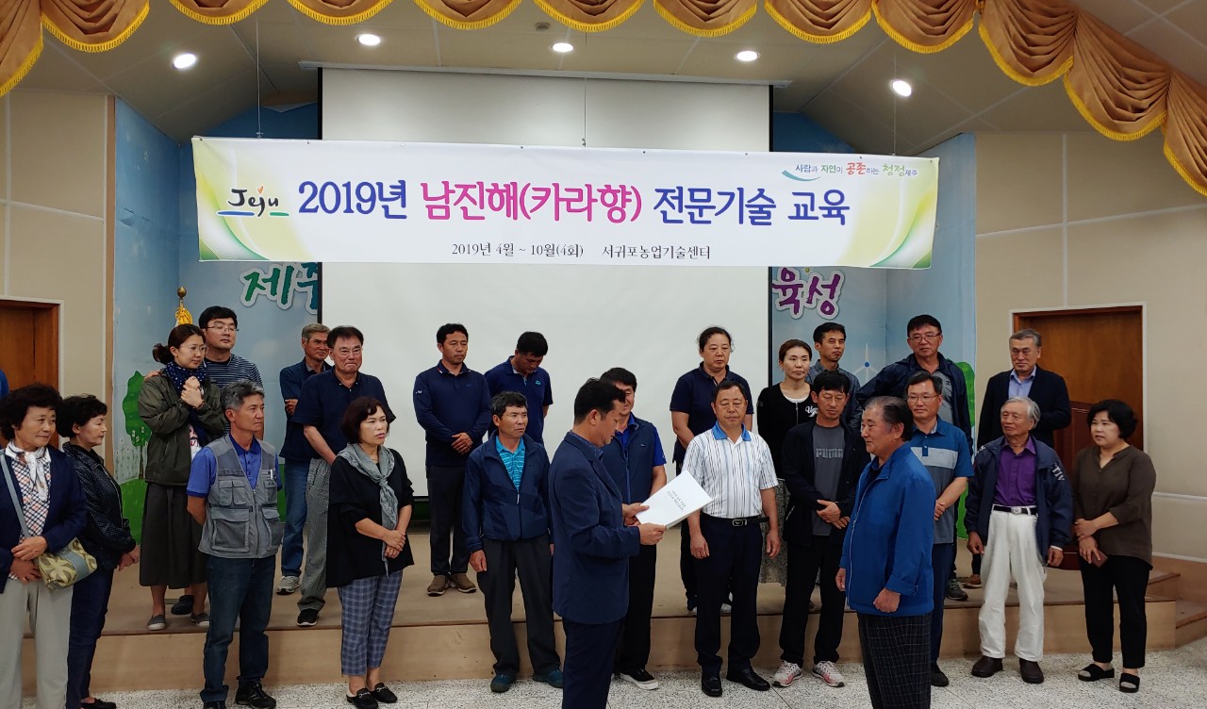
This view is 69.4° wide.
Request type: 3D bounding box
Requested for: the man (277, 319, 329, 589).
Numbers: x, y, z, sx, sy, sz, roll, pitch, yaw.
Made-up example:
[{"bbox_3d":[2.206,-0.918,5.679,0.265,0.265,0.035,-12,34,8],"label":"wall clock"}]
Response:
[{"bbox_3d":[-1.853,0.655,5.635,0.500,1.720,0.360,1,-2,-20],"label":"man"}]

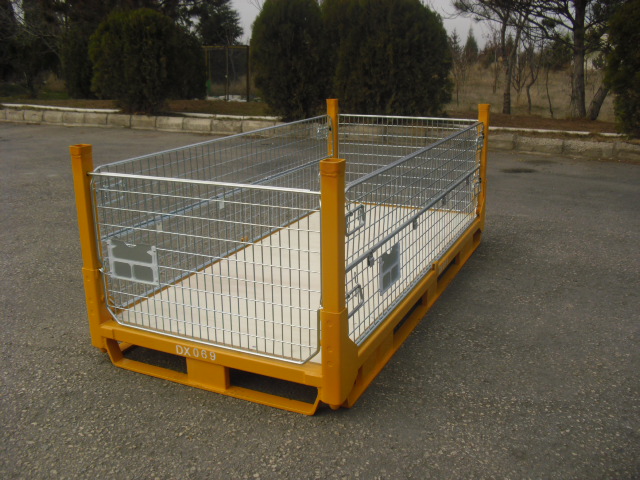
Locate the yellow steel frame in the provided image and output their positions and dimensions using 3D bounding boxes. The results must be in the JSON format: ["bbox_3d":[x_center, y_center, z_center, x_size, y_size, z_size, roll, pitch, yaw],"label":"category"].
[{"bbox_3d":[0.095,-0.237,4.728,1.515,1.222,3.313,7,18,24],"label":"yellow steel frame"}]

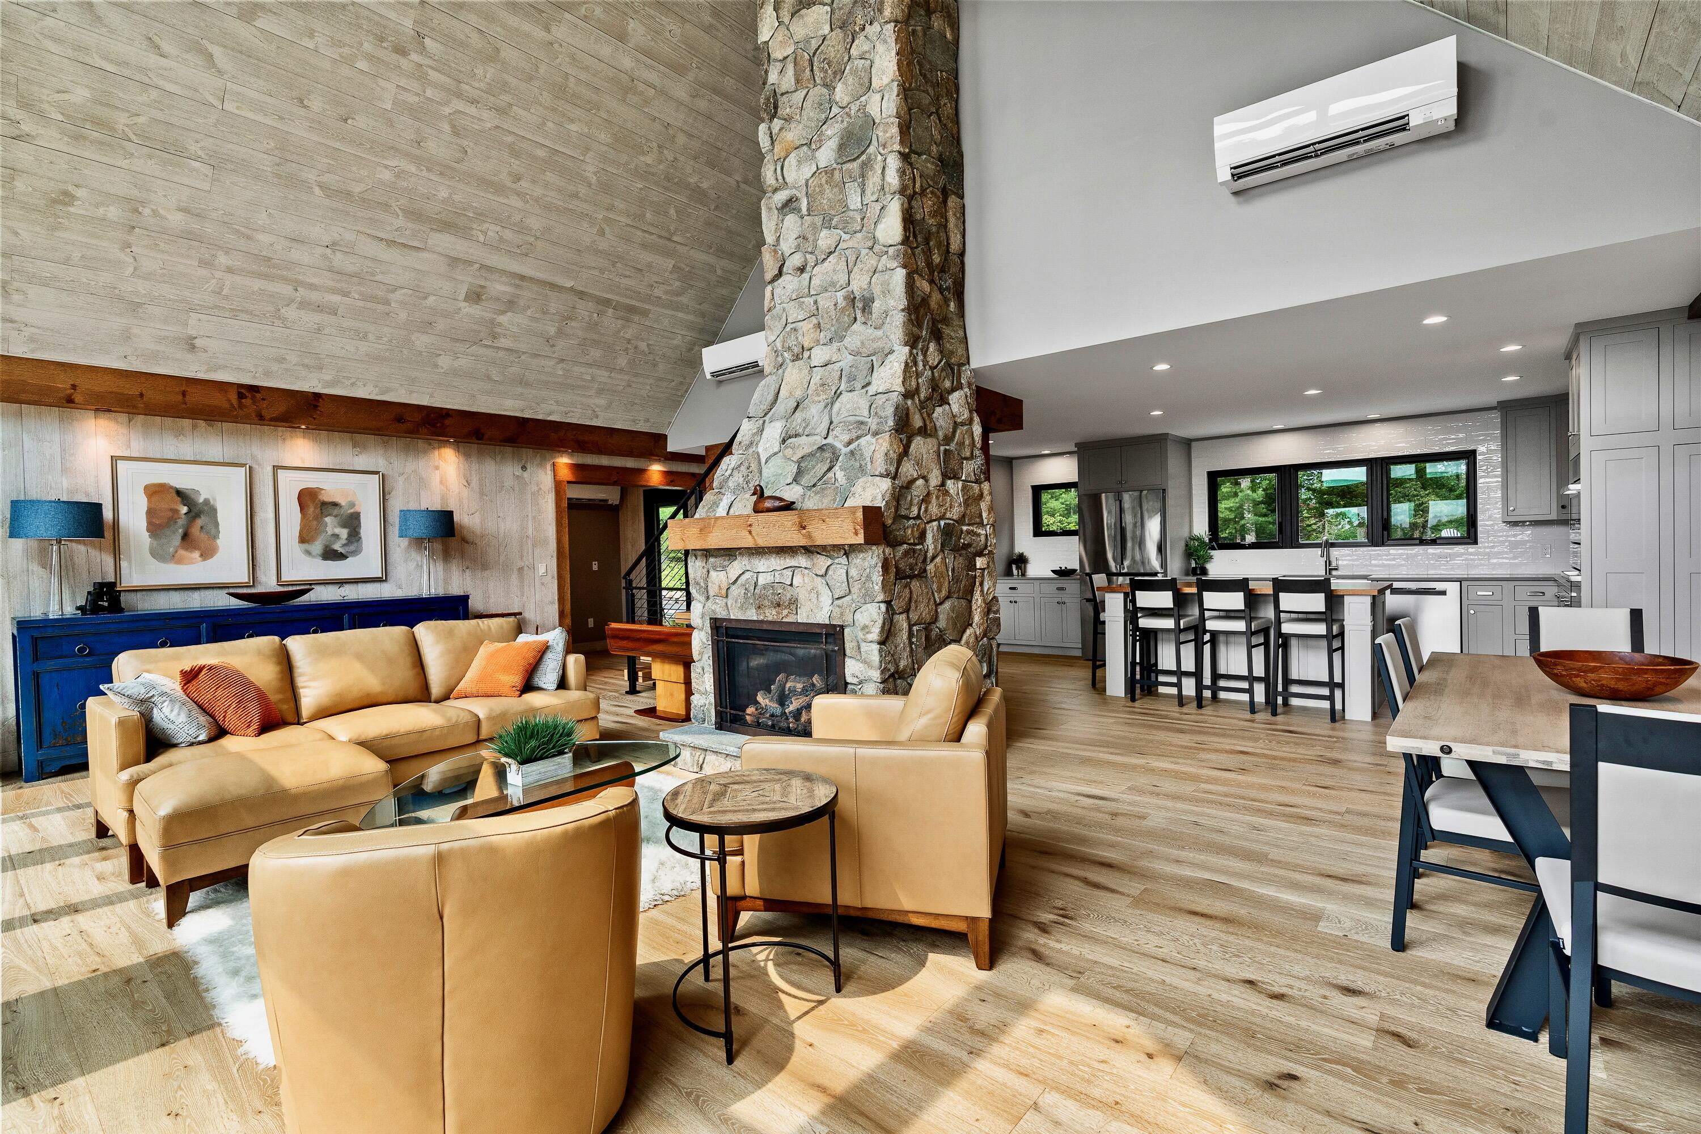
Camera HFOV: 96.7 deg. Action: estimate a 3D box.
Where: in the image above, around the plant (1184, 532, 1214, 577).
[{"bbox_3d":[3.763,-0.134,8.183,0.260,0.475,0.260,0,2,39],"label":"plant"}]

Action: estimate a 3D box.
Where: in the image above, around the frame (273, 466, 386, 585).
[{"bbox_3d":[-4.264,-0.336,6.238,0.040,0.945,0.788,0,2,39],"label":"frame"}]

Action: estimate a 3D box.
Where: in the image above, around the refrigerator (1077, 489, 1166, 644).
[{"bbox_3d":[3.150,0.120,8.458,0.905,1.840,0.800,0,2,39],"label":"refrigerator"}]

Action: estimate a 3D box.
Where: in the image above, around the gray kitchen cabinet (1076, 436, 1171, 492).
[{"bbox_3d":[3.214,-1.119,8.528,0.982,0.563,0.878,0,2,39],"label":"gray kitchen cabinet"}]

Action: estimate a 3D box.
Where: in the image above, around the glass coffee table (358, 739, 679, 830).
[{"bbox_3d":[-1.388,1.043,3.164,0.940,0.400,1.290,0,2,39],"label":"glass coffee table"}]

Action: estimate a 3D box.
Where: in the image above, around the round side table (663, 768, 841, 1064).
[{"bbox_3d":[-0.268,0.958,2.161,0.490,0.623,0.490,-1,1,0],"label":"round side table"}]

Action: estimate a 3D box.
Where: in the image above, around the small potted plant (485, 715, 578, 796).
[{"bbox_3d":[-1.246,0.725,3.017,0.190,0.235,0.280,0,2,39],"label":"small potted plant"}]

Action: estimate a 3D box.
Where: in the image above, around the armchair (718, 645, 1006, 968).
[{"bbox_3d":[0.067,0.779,2.808,0.950,0.935,0.800,-1,1,14],"label":"armchair"}]

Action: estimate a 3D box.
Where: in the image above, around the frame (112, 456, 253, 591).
[{"bbox_3d":[-4.935,-0.311,5.624,0.040,0.950,0.780,0,2,39],"label":"frame"}]

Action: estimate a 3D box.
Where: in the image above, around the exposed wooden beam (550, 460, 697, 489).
[{"bbox_3d":[-2.456,-1.000,8.570,0.180,0.195,2.033,0,2,39],"label":"exposed wooden beam"}]

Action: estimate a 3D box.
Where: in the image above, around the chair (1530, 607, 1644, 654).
[{"bbox_3d":[3.092,0.677,3.149,0.420,0.965,0.580,0,2,39],"label":"chair"}]

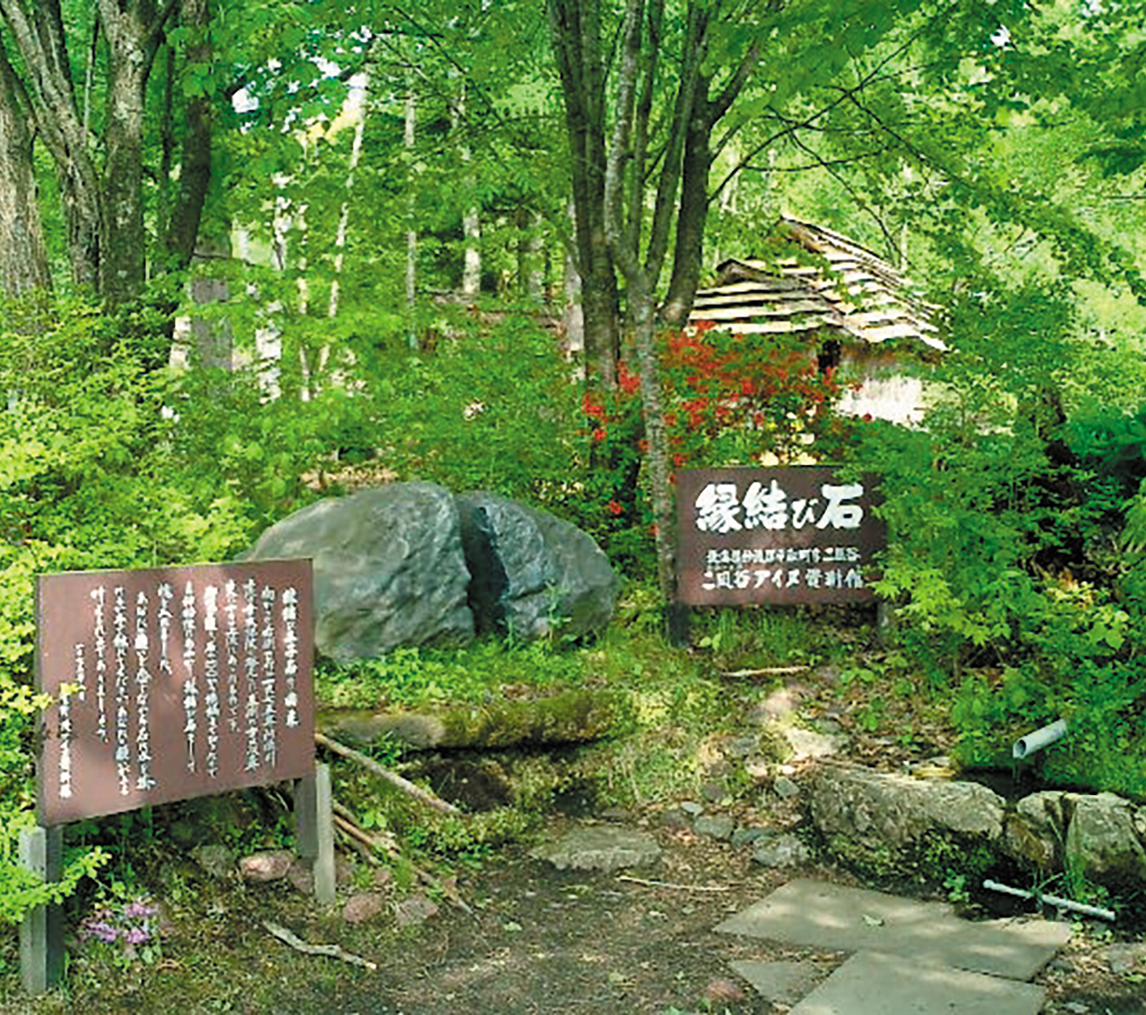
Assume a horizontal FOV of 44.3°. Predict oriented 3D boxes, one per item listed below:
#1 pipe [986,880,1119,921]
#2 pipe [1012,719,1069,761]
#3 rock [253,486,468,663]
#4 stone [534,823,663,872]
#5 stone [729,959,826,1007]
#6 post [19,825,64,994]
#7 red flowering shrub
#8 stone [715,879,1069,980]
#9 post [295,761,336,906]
[{"bbox_3d":[1.571,1.296,4.657,0.027,0.027,0.453,-2,3,-44],"label":"pipe"},{"bbox_3d":[1.811,0.880,5.399,0.330,0.064,0.064,-13,10,-37],"label":"pipe"},{"bbox_3d":[-1.060,0.290,7.050,1.100,0.850,1.000,0,2,-7],"label":"rock"},{"bbox_3d":[0.086,1.257,5.169,0.455,0.065,0.376,0,2,0],"label":"stone"},{"bbox_3d":[0.598,1.355,3.959,0.283,0.040,0.337,0,2,0],"label":"stone"},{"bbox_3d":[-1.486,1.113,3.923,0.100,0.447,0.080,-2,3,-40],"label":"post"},{"bbox_3d":[0.780,-0.300,8.100,1.550,1.500,1.350,0,2,0],"label":"red flowering shrub"},{"bbox_3d":[1.011,1.338,4.425,0.956,0.045,0.620,1,3,29],"label":"stone"},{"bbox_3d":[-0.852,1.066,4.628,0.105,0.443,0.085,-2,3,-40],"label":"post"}]

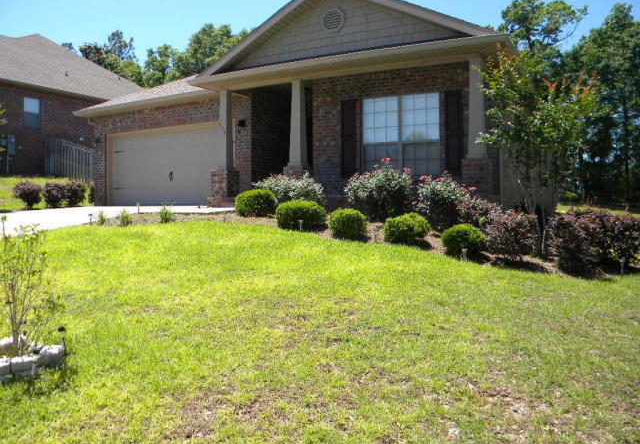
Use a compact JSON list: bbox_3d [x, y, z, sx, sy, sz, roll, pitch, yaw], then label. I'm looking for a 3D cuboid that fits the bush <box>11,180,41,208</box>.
[{"bbox_3d":[-8.079,-0.753,14.300,0.740,0.787,0.750,-1,2,-29],"label":"bush"}]

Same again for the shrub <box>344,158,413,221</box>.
[{"bbox_3d":[0.999,-0.546,8.840,1.138,1.076,1.050,0,2,0],"label":"shrub"}]

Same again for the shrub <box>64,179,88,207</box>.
[{"bbox_3d":[-7.149,-0.857,15.200,0.720,0.820,0.700,0,2,0],"label":"shrub"}]

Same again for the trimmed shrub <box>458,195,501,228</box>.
[{"bbox_3d":[2.542,-0.120,8.250,0.760,0.660,0.740,0,2,0],"label":"trimmed shrub"}]

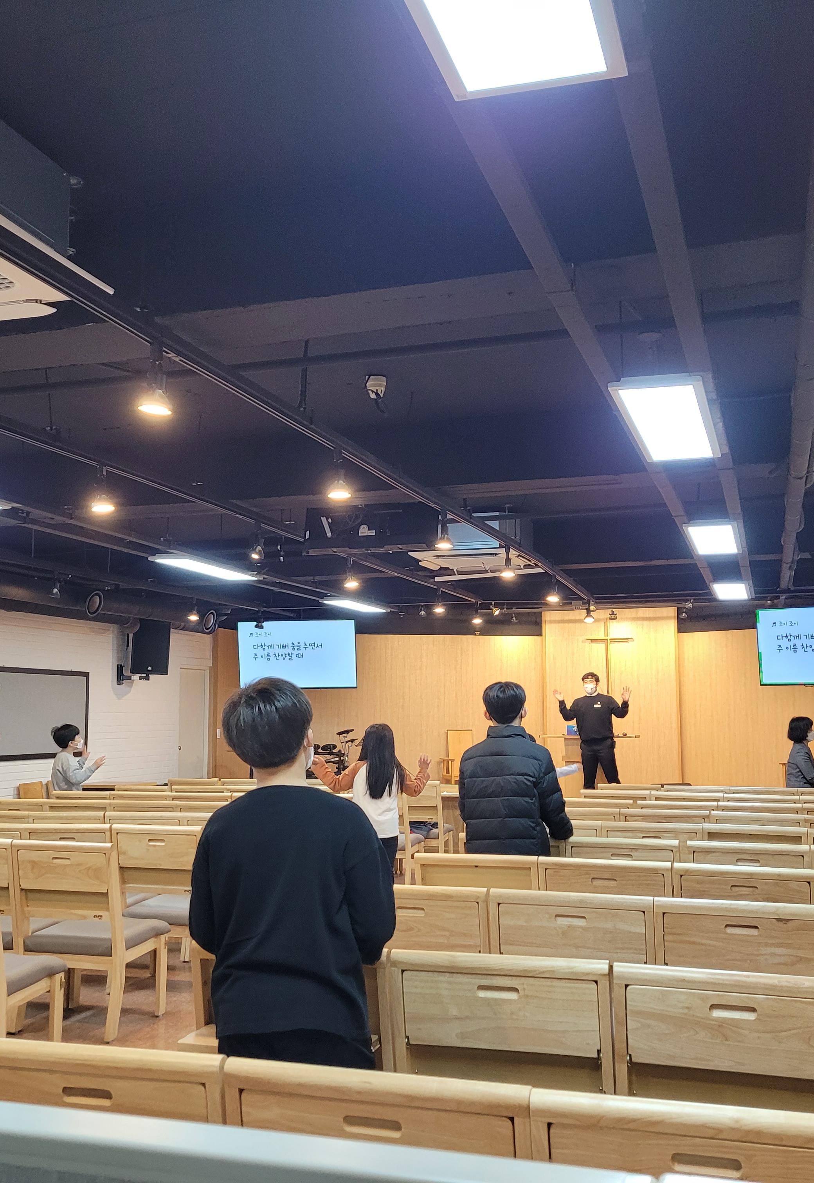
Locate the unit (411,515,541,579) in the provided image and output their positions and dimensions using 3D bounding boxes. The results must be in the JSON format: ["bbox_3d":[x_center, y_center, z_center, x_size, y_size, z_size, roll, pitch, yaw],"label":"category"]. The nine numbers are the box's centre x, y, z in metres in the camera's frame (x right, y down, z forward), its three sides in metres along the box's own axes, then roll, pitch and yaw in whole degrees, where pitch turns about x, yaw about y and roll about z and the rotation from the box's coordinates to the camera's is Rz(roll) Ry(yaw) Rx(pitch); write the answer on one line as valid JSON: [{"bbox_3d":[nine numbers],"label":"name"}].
[{"bbox_3d":[0.613,-0.396,10.216,0.970,0.420,0.980,-2,-6,17],"label":"unit"}]

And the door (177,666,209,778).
[{"bbox_3d":[-2.900,2.045,16.001,0.090,2.070,0.880,-2,-6,17],"label":"door"}]

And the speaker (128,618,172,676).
[{"bbox_3d":[-3.040,0.658,14.050,0.460,0.670,0.400,2,-6,-17],"label":"speaker"}]

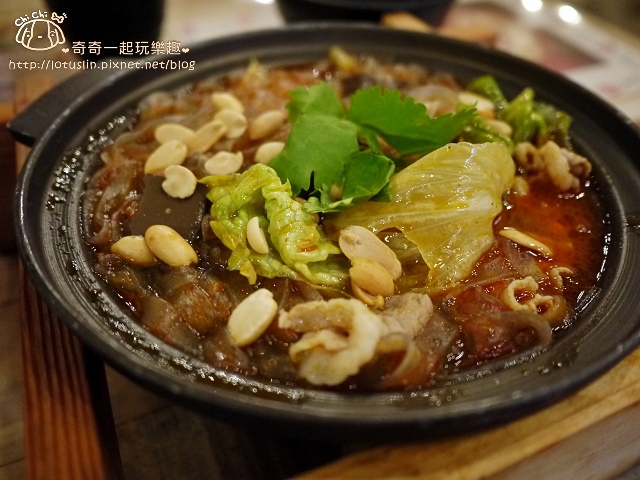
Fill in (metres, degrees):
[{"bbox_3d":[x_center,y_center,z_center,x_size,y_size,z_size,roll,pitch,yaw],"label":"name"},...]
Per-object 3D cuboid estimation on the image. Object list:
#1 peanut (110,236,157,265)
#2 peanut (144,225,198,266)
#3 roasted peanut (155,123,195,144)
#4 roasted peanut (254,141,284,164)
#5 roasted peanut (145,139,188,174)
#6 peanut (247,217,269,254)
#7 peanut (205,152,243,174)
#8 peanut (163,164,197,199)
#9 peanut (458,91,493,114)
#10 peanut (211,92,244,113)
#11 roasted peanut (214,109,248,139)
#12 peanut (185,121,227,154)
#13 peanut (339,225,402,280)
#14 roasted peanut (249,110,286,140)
[{"bbox_3d":[-0.051,0.003,0.141,0.015,0.006,0.009,21,41,22],"label":"peanut"},{"bbox_3d":[-0.036,0.001,0.124,0.016,0.007,0.008,30,50,27],"label":"peanut"},{"bbox_3d":[-0.044,-0.032,0.159,0.014,0.005,0.009,16,45,15],"label":"roasted peanut"},{"bbox_3d":[-0.014,-0.026,0.153,0.008,0.006,0.013,33,51,29],"label":"roasted peanut"},{"bbox_3d":[-0.049,-0.026,0.165,0.010,0.006,0.017,25,54,18],"label":"roasted peanut"},{"bbox_3d":[-0.016,-0.001,0.136,0.004,0.008,0.013,-27,46,6],"label":"peanut"},{"bbox_3d":[-0.027,-0.022,0.149,0.012,0.005,0.008,-25,49,-26],"label":"peanut"},{"bbox_3d":[-0.038,-0.016,0.140,0.009,0.004,0.015,-18,47,-20],"label":"peanut"},{"bbox_3d":[0.058,-0.051,0.194,0.010,0.007,0.015,-34,55,-27],"label":"peanut"},{"bbox_3d":[-0.034,-0.050,0.189,0.016,0.006,0.009,36,54,25],"label":"peanut"},{"bbox_3d":[-0.031,-0.040,0.177,0.010,0.006,0.015,-34,60,-19],"label":"roasted peanut"},{"bbox_3d":[-0.034,-0.031,0.157,0.009,0.005,0.018,14,44,13],"label":"peanut"},{"bbox_3d":[0.013,0.003,0.130,0.010,0.005,0.020,-35,63,-24],"label":"peanut"},{"bbox_3d":[-0.016,-0.036,0.164,0.009,0.007,0.016,21,46,20],"label":"roasted peanut"}]

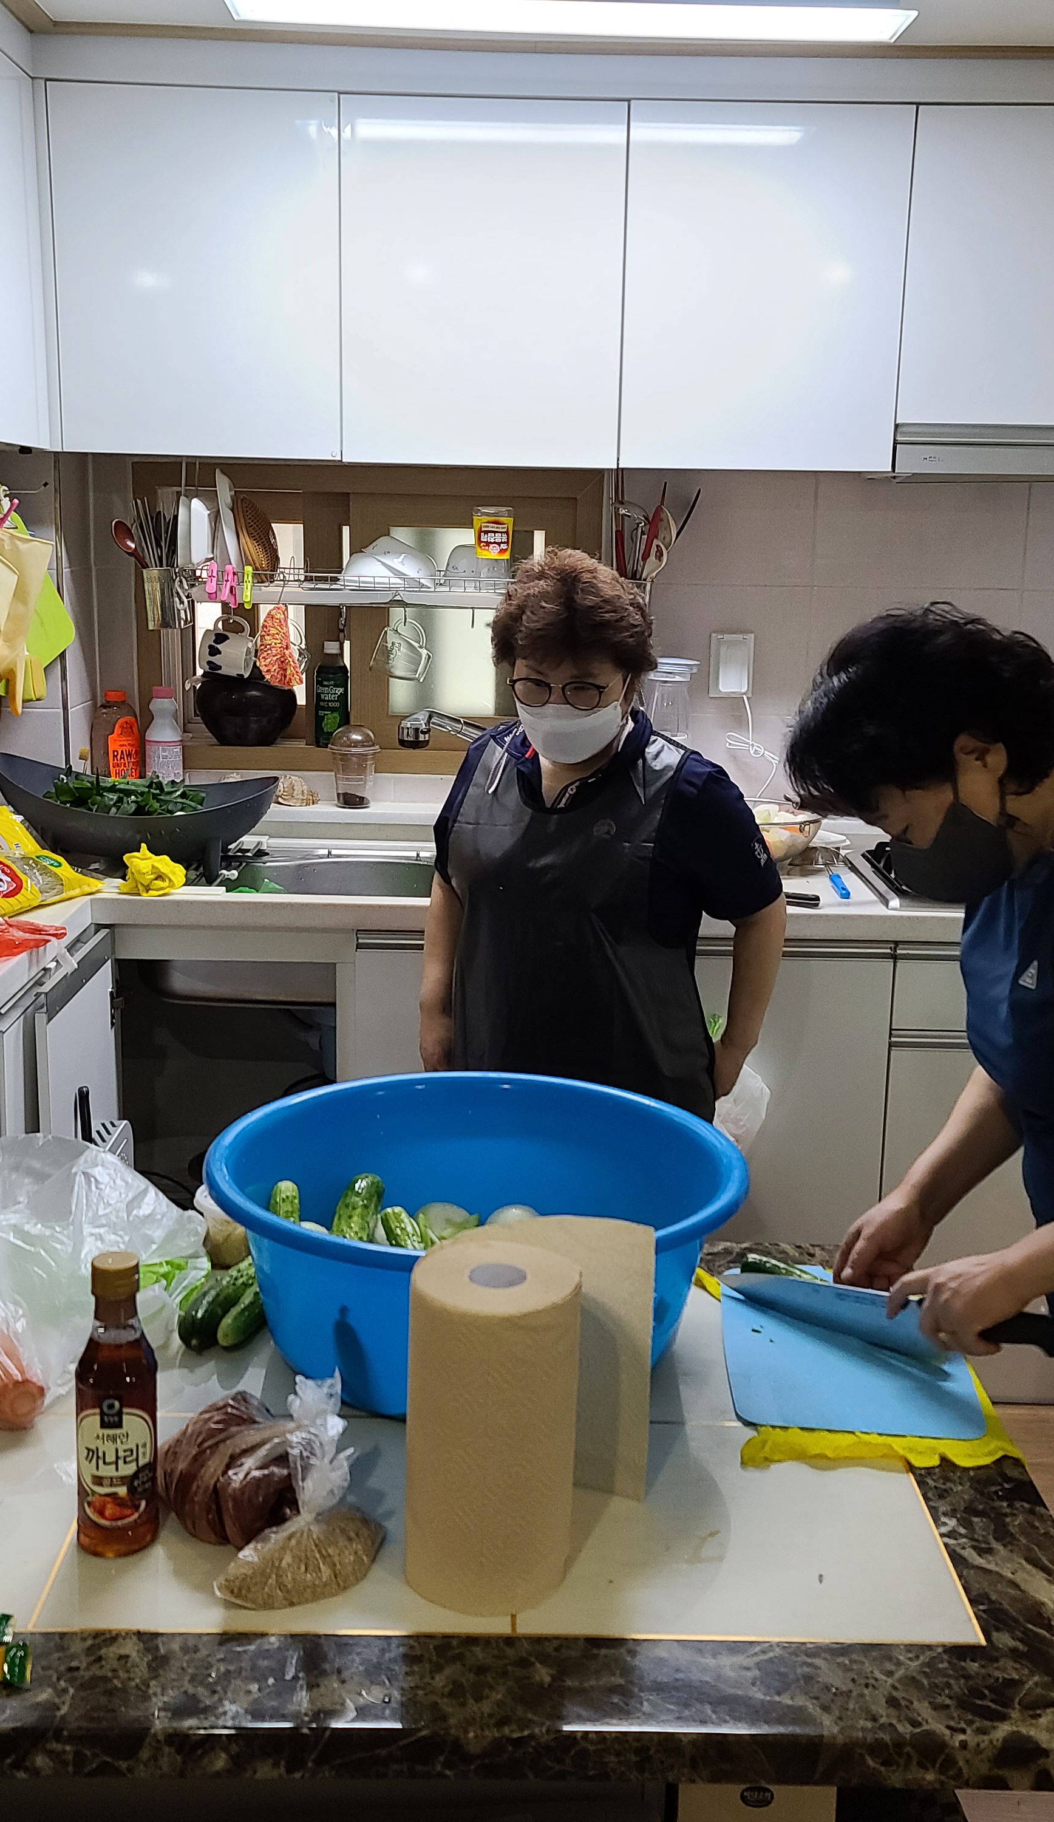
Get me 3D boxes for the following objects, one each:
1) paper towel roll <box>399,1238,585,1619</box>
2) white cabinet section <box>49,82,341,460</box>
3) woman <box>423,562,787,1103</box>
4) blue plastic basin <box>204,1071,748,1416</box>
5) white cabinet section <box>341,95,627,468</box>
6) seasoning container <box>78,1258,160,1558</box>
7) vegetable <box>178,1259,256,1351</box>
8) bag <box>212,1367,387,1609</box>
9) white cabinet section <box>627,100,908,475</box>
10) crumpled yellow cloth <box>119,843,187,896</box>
[{"bbox_3d":[-0.025,0.370,1.264,0.119,0.229,0.119,1,13,0],"label":"paper towel roll"},{"bbox_3d":[-0.537,-1.072,3.018,0.465,0.571,0.320,1,13,-1],"label":"white cabinet section"},{"bbox_3d":[0.087,0.277,2.215,0.450,1.425,0.340,7,14,23],"label":"woman"},{"bbox_3d":[-0.048,0.307,1.638,0.497,0.185,0.497,1,13,0],"label":"blue plastic basin"},{"bbox_3d":[-0.073,-1.060,3.026,0.462,0.571,0.320,1,13,-1],"label":"white cabinet section"},{"bbox_3d":[-0.300,0.358,1.281,0.056,0.220,0.056,-2,13,-14],"label":"seasoning container"},{"bbox_3d":[-0.277,0.363,1.679,0.036,0.036,0.200,4,13,13],"label":"vegetable"},{"bbox_3d":[-0.160,0.410,1.247,0.120,0.138,0.080,-3,13,-16],"label":"bag"},{"bbox_3d":[0.389,-1.052,3.032,0.462,0.571,0.320,1,13,-1],"label":"white cabinet section"},{"bbox_3d":[-0.601,-0.073,2.822,0.108,0.085,0.090,1,13,0],"label":"crumpled yellow cloth"}]

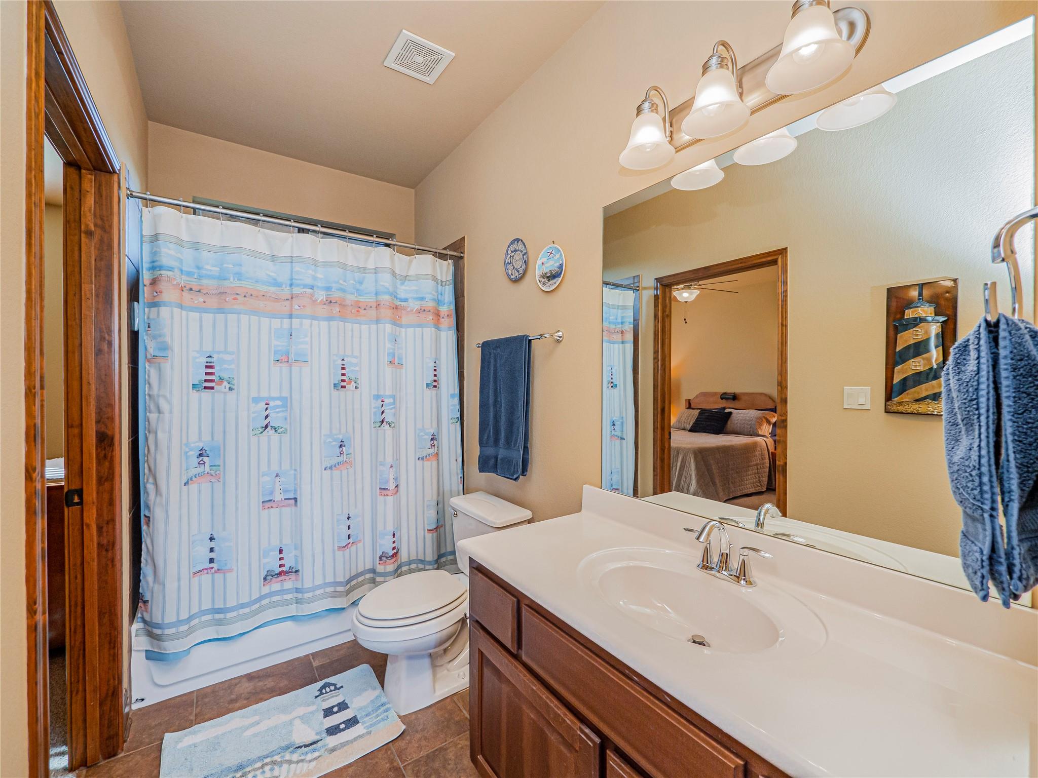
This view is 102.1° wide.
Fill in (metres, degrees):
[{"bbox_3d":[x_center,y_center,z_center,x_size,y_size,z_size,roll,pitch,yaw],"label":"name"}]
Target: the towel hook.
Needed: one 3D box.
[{"bbox_3d":[0.554,-0.138,0.444,0.170,0.145,0.090,0,1,-36],"label":"towel hook"}]

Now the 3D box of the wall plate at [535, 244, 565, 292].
[{"bbox_3d":[0.141,-0.526,1.831,0.025,0.200,0.195,0,1,-36],"label":"wall plate"}]

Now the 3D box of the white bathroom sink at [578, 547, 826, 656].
[{"bbox_3d":[0.406,0.566,1.030,0.440,0.150,0.580,0,1,-36],"label":"white bathroom sink"}]

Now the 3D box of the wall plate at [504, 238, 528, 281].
[{"bbox_3d":[-0.008,-0.625,2.038,0.025,0.205,0.200,0,1,-36],"label":"wall plate"}]

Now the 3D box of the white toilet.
[{"bbox_3d":[-0.352,0.923,1.869,0.750,0.727,0.455,0,1,-36],"label":"white toilet"}]

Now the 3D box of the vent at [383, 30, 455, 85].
[{"bbox_3d":[-0.443,-1.456,1.854,0.227,0.020,0.235,0,1,-36],"label":"vent"}]

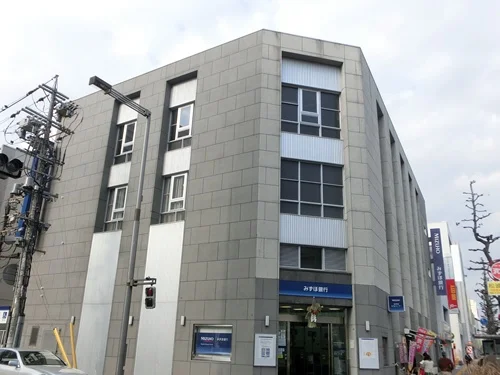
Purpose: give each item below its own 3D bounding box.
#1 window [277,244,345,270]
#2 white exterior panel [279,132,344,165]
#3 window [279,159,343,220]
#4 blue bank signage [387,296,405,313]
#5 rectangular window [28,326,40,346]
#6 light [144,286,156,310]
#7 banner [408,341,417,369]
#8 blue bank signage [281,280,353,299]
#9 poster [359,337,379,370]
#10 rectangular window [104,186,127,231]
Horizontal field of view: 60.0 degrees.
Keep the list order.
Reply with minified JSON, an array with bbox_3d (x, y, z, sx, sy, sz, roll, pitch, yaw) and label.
[{"bbox_3d":[2.497,2.781,16.964,2.854,0.964,0.120,6,-20,-12],"label":"window"},{"bbox_3d":[2.653,-1.626,18.495,2.869,1.161,0.100,6,-20,-12],"label":"white exterior panel"},{"bbox_3d":[2.528,0.035,17.580,2.820,2.320,0.120,6,-20,-12],"label":"window"},{"bbox_3d":[6.073,4.833,17.900,0.680,0.630,0.150,-8,-22,26],"label":"blue bank signage"},{"bbox_3d":[-10.351,7.179,20.905,0.510,0.850,0.100,-10,-22,30],"label":"rectangular window"},{"bbox_3d":[-3.453,3.852,15.038,0.380,0.730,0.220,-9,-22,28],"label":"light"},{"bbox_3d":[7.200,7.400,19.200,0.420,1.300,0.060,0,-22,28],"label":"banner"},{"bbox_3d":[2.423,3.741,15.841,2.880,0.510,0.120,6,-20,-12],"label":"blue bank signage"},{"bbox_3d":[4.275,5.939,15.473,0.770,1.010,0.050,6,-20,-12],"label":"poster"},{"bbox_3d":[-6.604,1.060,21.666,1.701,2.351,0.120,-10,-23,30],"label":"rectangular window"}]

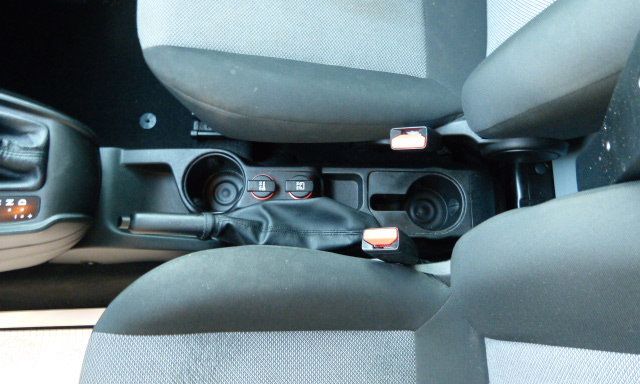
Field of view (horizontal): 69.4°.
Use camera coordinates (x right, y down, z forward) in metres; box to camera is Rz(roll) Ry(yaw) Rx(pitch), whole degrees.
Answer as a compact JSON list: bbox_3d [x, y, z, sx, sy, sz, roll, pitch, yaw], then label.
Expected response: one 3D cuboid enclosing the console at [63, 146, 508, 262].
[{"bbox_3d":[-0.059,0.028,0.740,0.660,0.190,0.170,1,80,0],"label":"console"}]

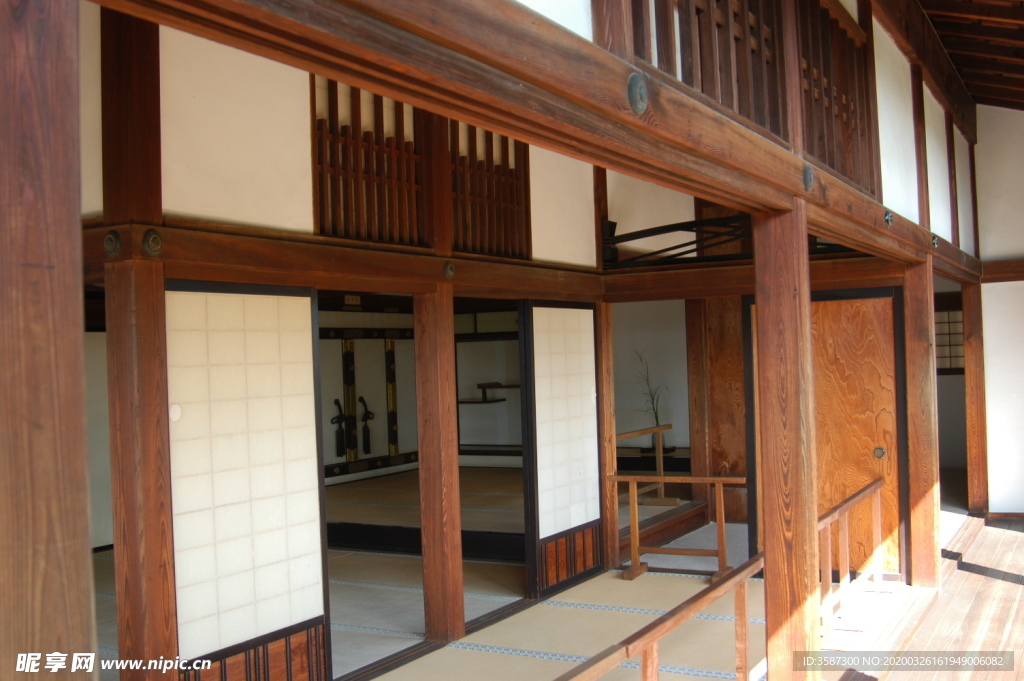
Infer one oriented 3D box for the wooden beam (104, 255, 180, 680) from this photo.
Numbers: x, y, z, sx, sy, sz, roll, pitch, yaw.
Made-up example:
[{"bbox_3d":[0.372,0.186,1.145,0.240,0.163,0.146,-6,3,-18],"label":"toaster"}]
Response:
[{"bbox_3d":[-1.345,0.649,3.723,0.150,1.860,0.142,-2,-1,30],"label":"wooden beam"}]

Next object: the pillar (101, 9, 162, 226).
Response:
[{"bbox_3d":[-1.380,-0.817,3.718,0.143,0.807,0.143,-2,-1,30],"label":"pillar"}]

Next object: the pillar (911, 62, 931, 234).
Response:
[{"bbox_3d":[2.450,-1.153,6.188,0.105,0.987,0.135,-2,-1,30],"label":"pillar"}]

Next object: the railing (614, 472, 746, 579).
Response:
[{"bbox_3d":[1.033,1.214,6.635,0.960,0.642,0.375,-2,-1,30],"label":"railing"}]

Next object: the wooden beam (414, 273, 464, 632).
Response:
[{"bbox_3d":[-0.390,0.636,5.397,0.165,1.860,0.142,-2,-1,30],"label":"wooden beam"}]

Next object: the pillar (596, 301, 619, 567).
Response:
[{"bbox_3d":[0.589,0.649,7.049,0.150,1.808,0.158,-2,-1,30],"label":"pillar"}]

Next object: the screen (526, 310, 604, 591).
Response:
[{"bbox_3d":[0.347,0.647,6.596,0.040,1.796,0.907,-2,-1,30],"label":"screen"}]

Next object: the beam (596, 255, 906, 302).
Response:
[{"bbox_3d":[1.474,-0.377,6.564,1.926,0.186,0.127,-2,-1,30],"label":"beam"}]

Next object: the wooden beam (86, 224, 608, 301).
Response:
[{"bbox_3d":[-0.421,-0.331,5.359,0.150,0.195,3.960,-2,-1,30],"label":"wooden beam"}]

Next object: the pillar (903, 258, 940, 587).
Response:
[{"bbox_3d":[2.467,0.485,6.162,0.143,1.992,0.143,-2,-1,30],"label":"pillar"}]

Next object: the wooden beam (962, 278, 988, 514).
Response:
[{"bbox_3d":[3.967,0.486,8.750,0.150,1.958,0.150,-2,-1,30],"label":"wooden beam"}]

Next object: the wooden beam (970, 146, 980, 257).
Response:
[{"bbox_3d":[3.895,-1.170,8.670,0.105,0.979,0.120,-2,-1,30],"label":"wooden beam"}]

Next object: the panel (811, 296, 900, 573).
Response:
[{"bbox_3d":[1.991,0.587,6.442,0.863,1.683,0.037,-2,-1,30],"label":"panel"}]

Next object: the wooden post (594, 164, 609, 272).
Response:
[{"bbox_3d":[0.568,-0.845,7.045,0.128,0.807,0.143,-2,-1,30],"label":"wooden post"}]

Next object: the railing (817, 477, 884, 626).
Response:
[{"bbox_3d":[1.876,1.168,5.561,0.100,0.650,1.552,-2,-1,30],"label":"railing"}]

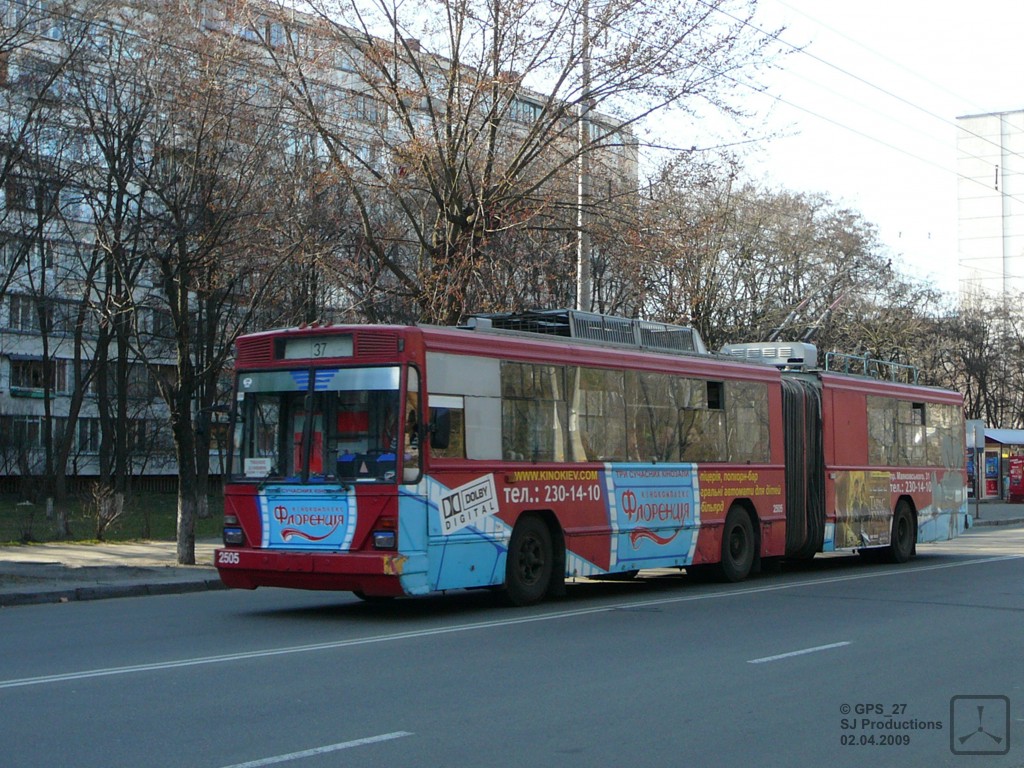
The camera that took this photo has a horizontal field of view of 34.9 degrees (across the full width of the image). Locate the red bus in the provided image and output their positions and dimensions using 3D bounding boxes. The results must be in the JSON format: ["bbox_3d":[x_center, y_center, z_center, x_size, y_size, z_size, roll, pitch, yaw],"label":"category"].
[{"bbox_3d":[2.698,1.122,24.343,2.520,3.420,17.361,-2,-4,34],"label":"red bus"}]

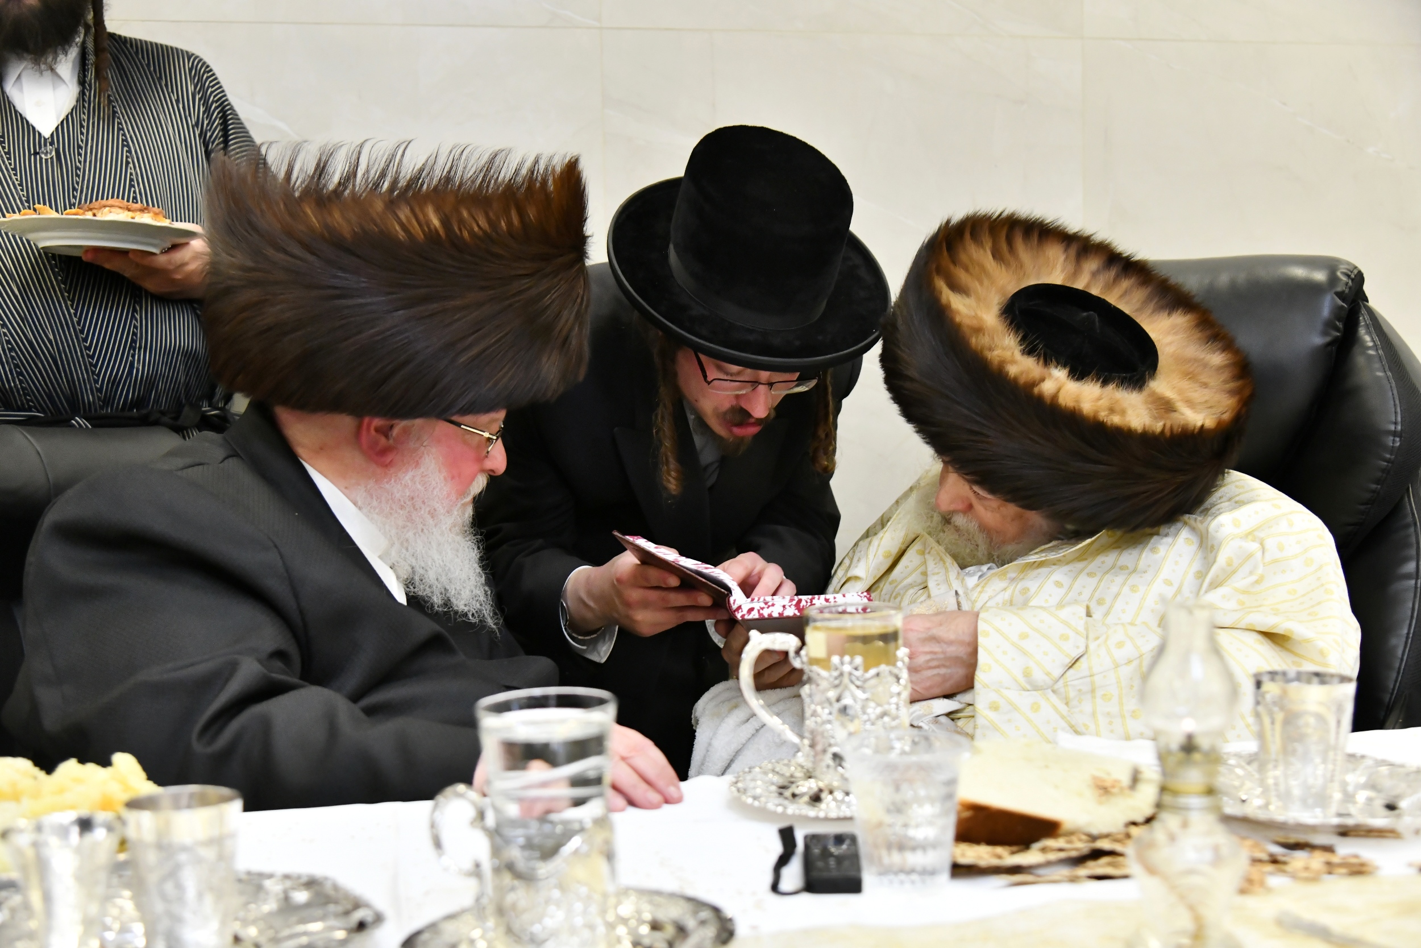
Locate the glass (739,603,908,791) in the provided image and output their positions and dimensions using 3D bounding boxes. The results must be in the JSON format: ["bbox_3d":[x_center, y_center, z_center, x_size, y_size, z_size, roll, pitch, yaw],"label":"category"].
[{"bbox_3d":[0.084,0.168,1.370,0.126,0.138,0.083,-1,4,0],"label":"glass"}]

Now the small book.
[{"bbox_3d":[0.014,0.134,1.699,0.244,0.065,0.160,14,-22,-2],"label":"small book"}]

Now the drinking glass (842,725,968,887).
[{"bbox_3d":[0.123,0.213,1.150,0.079,0.087,0.079,-1,4,0],"label":"drinking glass"}]

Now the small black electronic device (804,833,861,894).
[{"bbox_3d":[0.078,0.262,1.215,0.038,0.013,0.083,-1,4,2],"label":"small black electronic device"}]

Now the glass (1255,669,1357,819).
[{"bbox_3d":[0.413,0.188,1.263,0.068,0.095,0.068,-1,4,0],"label":"glass"}]

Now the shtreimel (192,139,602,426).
[{"bbox_3d":[-0.306,-0.181,1.770,0.375,0.250,0.375,-3,10,-8],"label":"shtreimel"}]

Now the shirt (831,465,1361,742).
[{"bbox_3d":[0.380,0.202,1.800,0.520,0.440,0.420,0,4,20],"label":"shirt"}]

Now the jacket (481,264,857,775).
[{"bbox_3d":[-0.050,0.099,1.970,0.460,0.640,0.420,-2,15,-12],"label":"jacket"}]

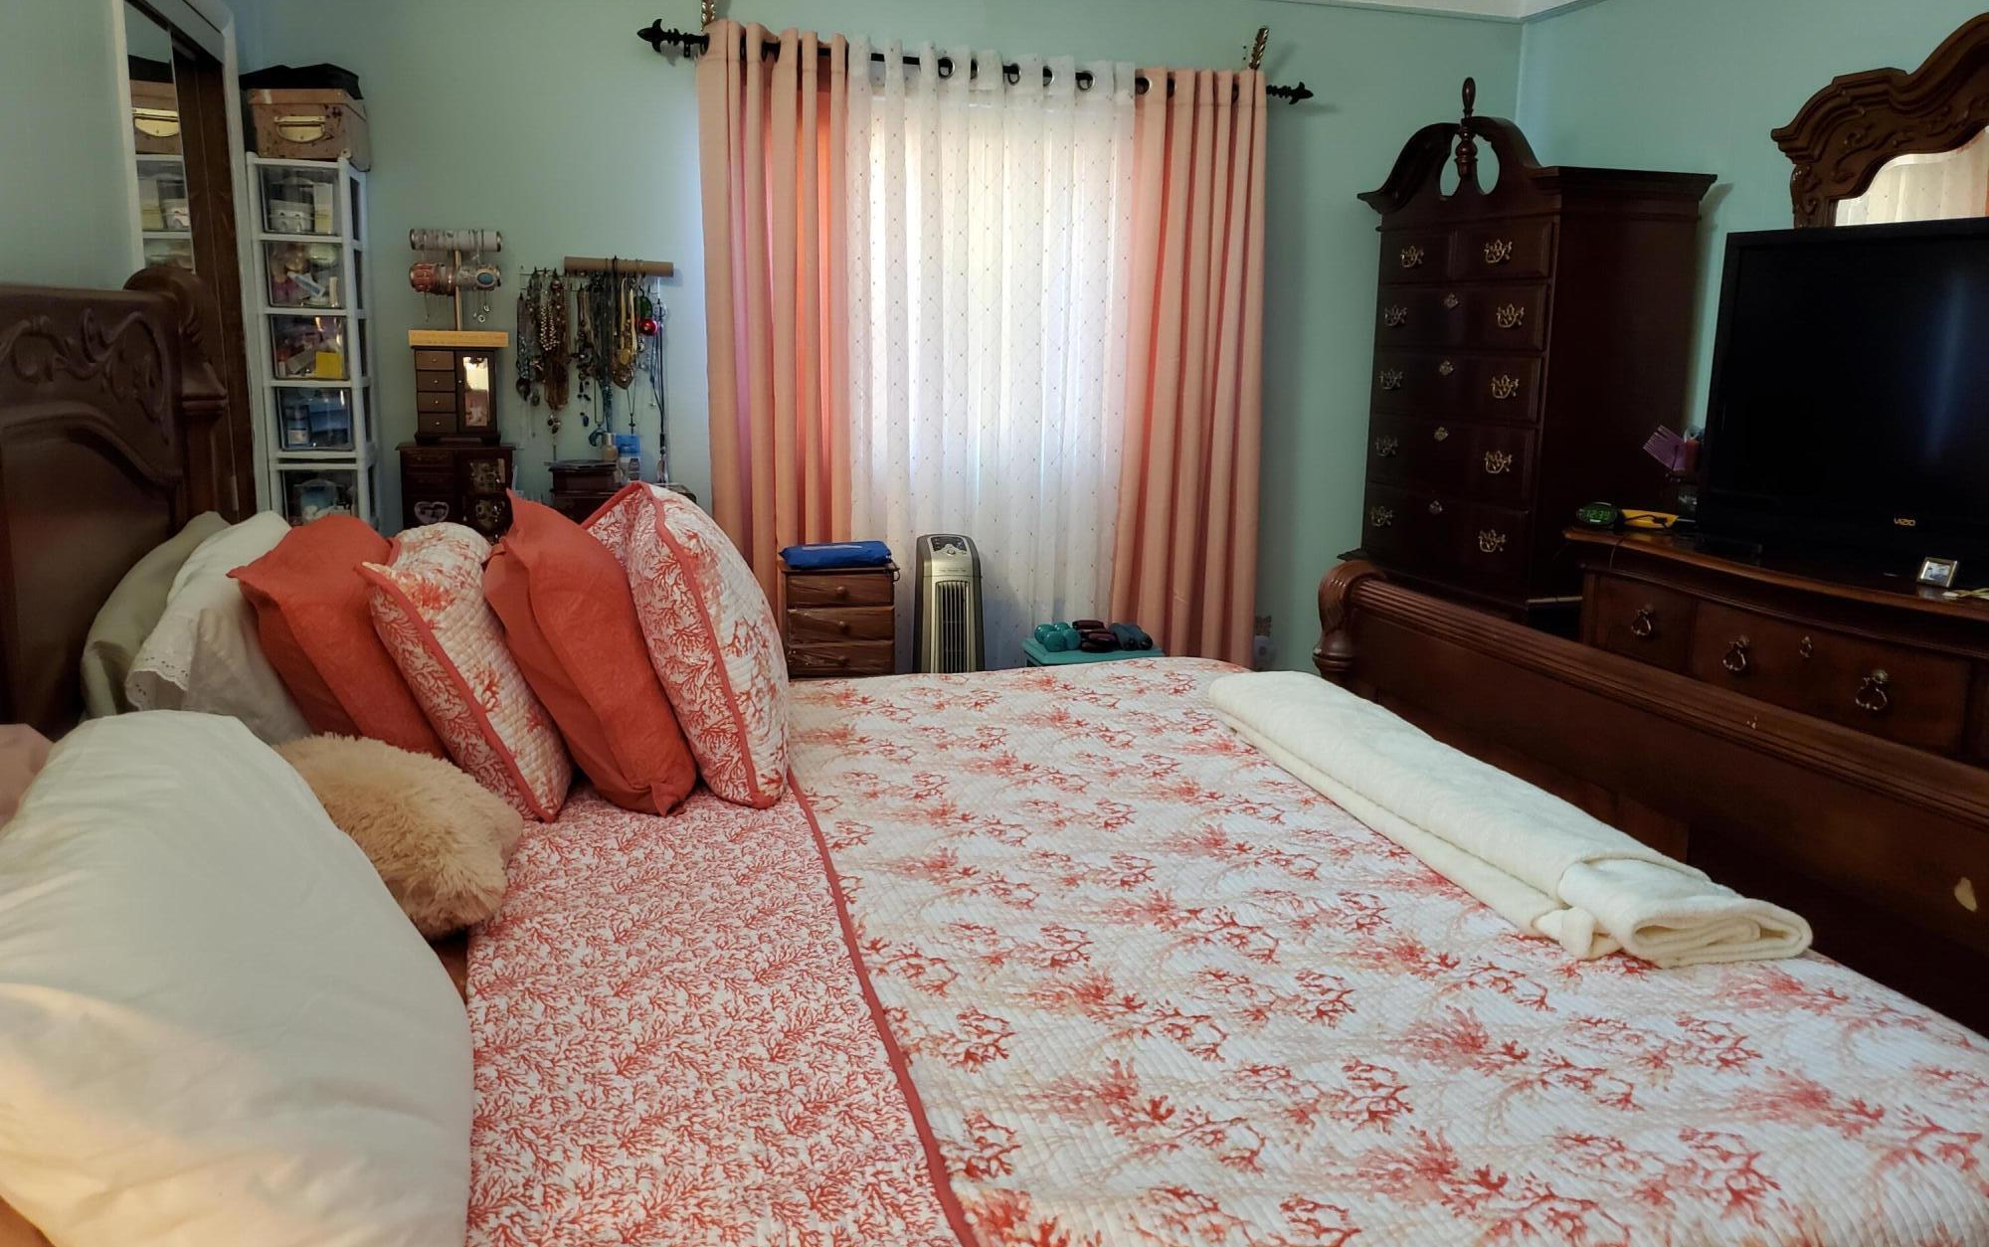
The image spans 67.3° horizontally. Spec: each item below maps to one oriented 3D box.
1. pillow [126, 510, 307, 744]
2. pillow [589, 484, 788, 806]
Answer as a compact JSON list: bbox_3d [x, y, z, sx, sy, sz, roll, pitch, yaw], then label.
[{"bbox_3d":[-1.104,0.051,2.316,0.160,0.460,0.640,-37,19,-7],"label":"pillow"},{"bbox_3d":[-0.498,0.000,2.446,0.180,0.480,0.570,-19,16,-12],"label":"pillow"}]

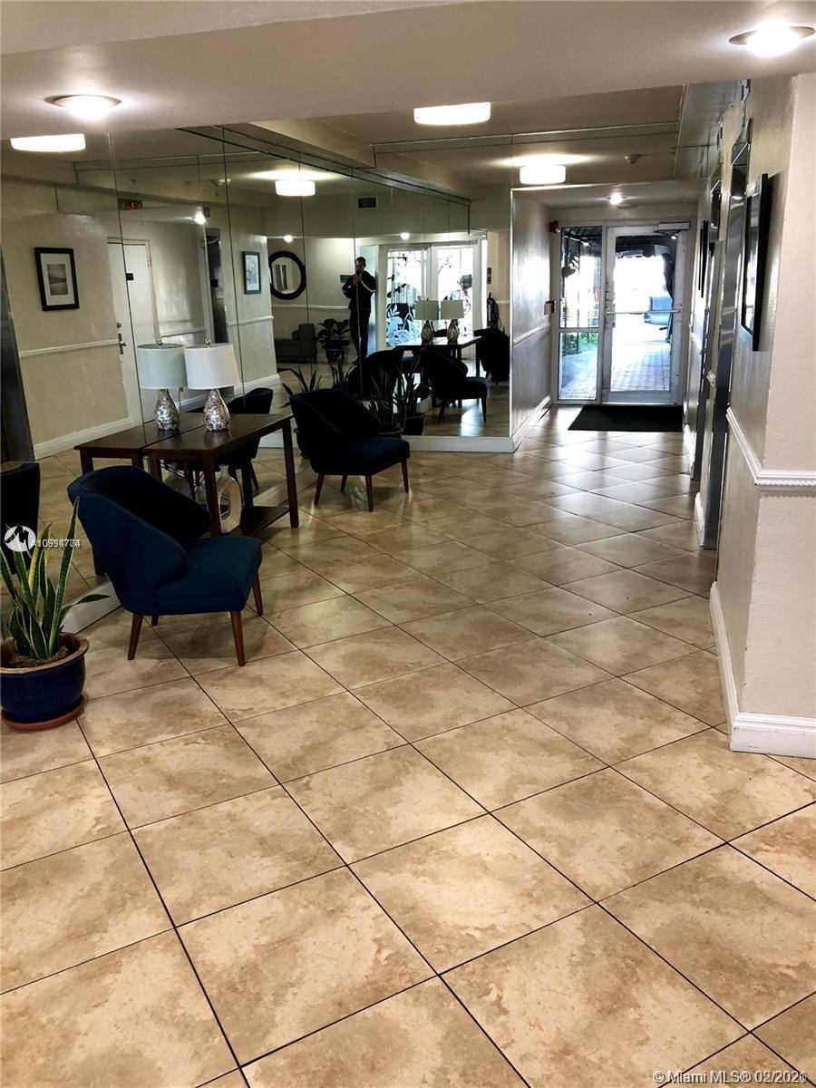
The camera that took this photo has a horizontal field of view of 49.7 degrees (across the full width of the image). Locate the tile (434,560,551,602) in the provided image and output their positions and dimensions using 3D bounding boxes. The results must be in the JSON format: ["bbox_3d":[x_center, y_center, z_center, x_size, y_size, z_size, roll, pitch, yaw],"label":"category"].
[{"bbox_3d":[0.430,0.199,4.444,0.457,0.012,0.457,-11,19,-28],"label":"tile"}]

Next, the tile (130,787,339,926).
[{"bbox_3d":[-0.477,0.841,2.424,0.457,0.012,0.457,-11,19,-28],"label":"tile"}]

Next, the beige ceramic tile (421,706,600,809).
[{"bbox_3d":[0.345,0.740,3.062,0.491,0.013,0.491,-11,20,-28],"label":"beige ceramic tile"}]

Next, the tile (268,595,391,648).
[{"bbox_3d":[-0.395,0.380,4.293,0.491,0.013,0.491,-11,20,-28],"label":"tile"}]

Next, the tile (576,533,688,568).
[{"bbox_3d":[1.229,0.044,4.878,0.457,0.012,0.457,-11,19,-28],"label":"tile"}]

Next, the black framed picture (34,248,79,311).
[{"bbox_3d":[-3.398,-2.574,8.556,0.030,0.569,0.574,3,18,15],"label":"black framed picture"}]

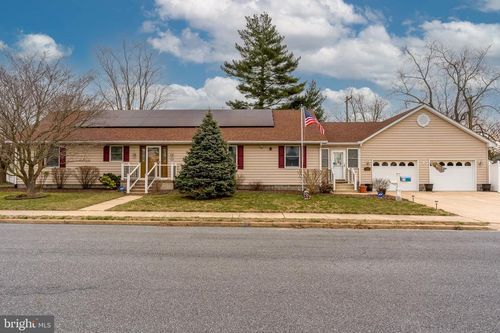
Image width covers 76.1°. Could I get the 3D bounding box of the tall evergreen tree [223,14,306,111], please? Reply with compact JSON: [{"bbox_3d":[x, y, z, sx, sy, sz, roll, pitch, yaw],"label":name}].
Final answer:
[{"bbox_3d":[1.650,-8.600,39.000,10.000,20.400,10.000,0,0,0],"label":"tall evergreen tree"}]

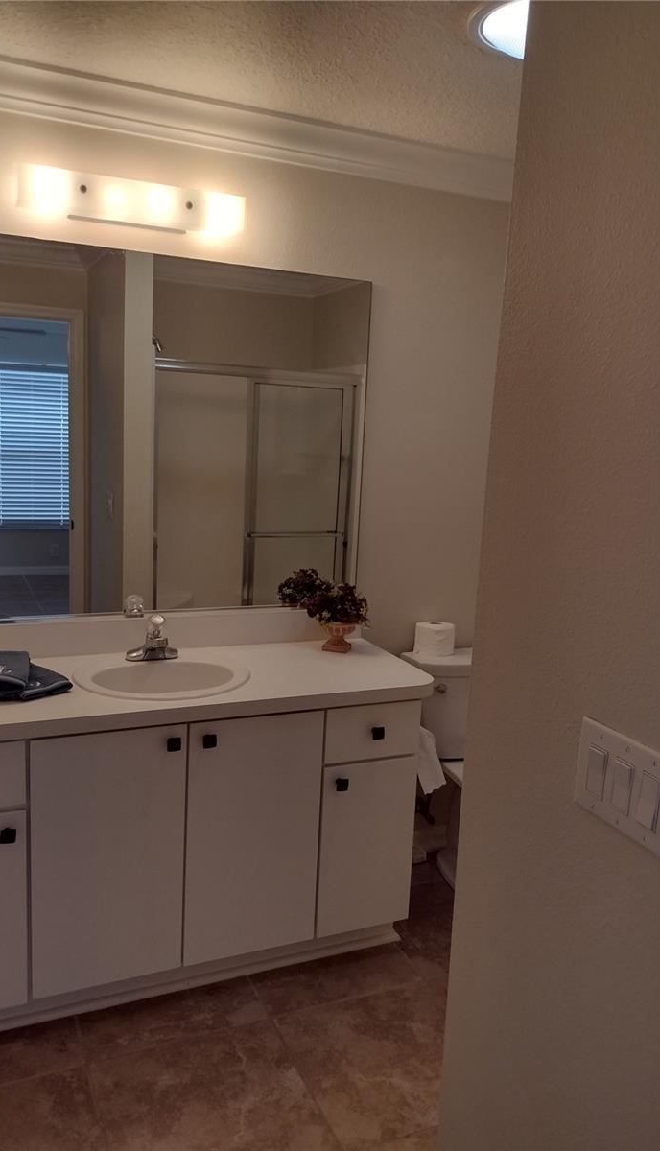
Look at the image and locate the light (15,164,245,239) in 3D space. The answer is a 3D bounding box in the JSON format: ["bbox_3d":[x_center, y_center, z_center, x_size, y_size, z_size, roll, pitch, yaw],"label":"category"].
[{"bbox_3d":[-0.519,-0.983,2.373,0.585,0.100,0.110,-2,11,-25],"label":"light"}]

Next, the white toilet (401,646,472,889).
[{"bbox_3d":[0.561,0.686,2.861,0.470,0.762,0.700,-2,11,-25],"label":"white toilet"}]

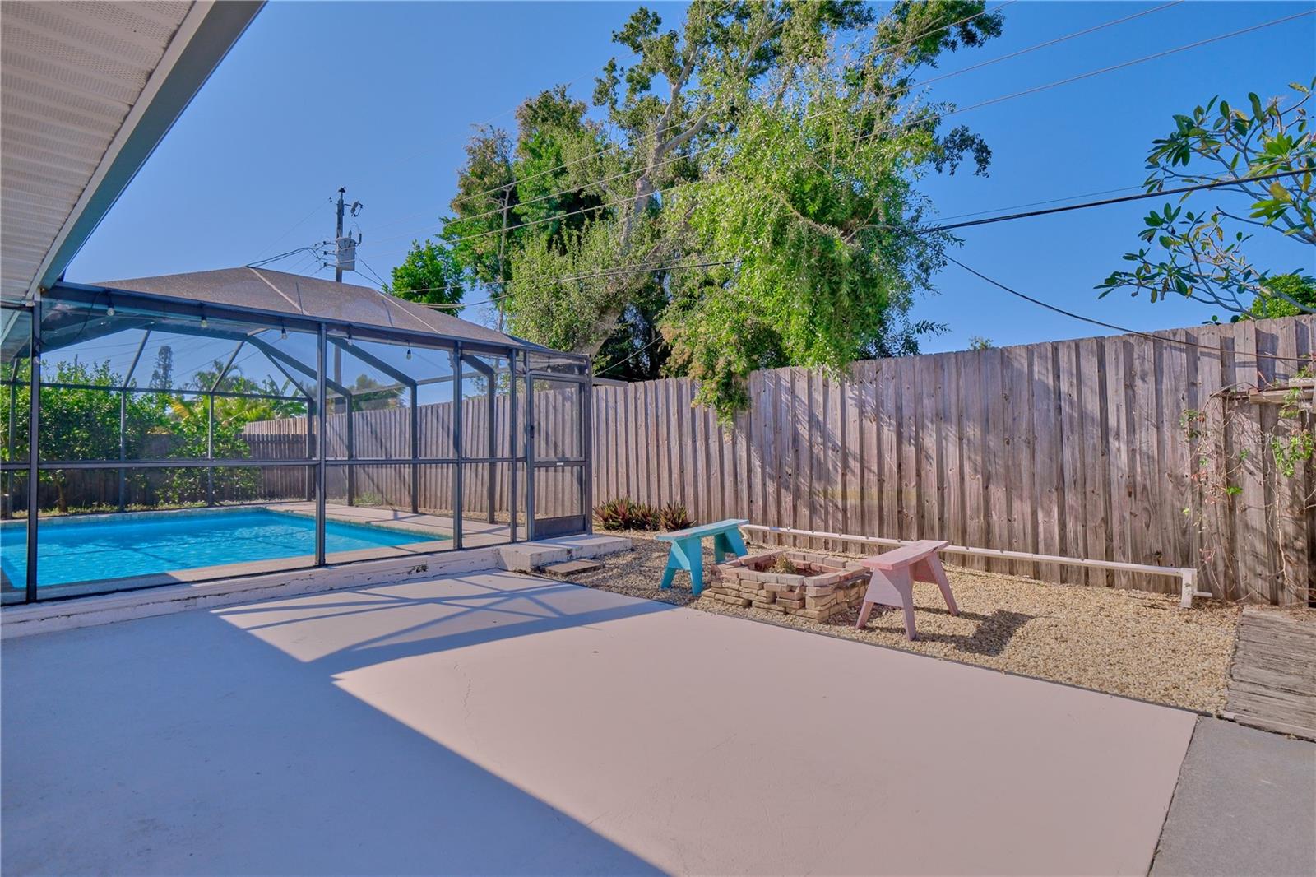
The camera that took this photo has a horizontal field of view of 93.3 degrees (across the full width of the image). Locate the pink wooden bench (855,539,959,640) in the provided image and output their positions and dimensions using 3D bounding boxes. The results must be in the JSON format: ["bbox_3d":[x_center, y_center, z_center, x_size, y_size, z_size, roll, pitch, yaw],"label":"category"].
[{"bbox_3d":[1.853,1.086,4.571,0.410,0.510,1.160,-1,-1,42],"label":"pink wooden bench"}]

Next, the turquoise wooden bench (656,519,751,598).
[{"bbox_3d":[0.476,1.117,5.900,0.400,0.505,1.270,-1,-1,39],"label":"turquoise wooden bench"}]

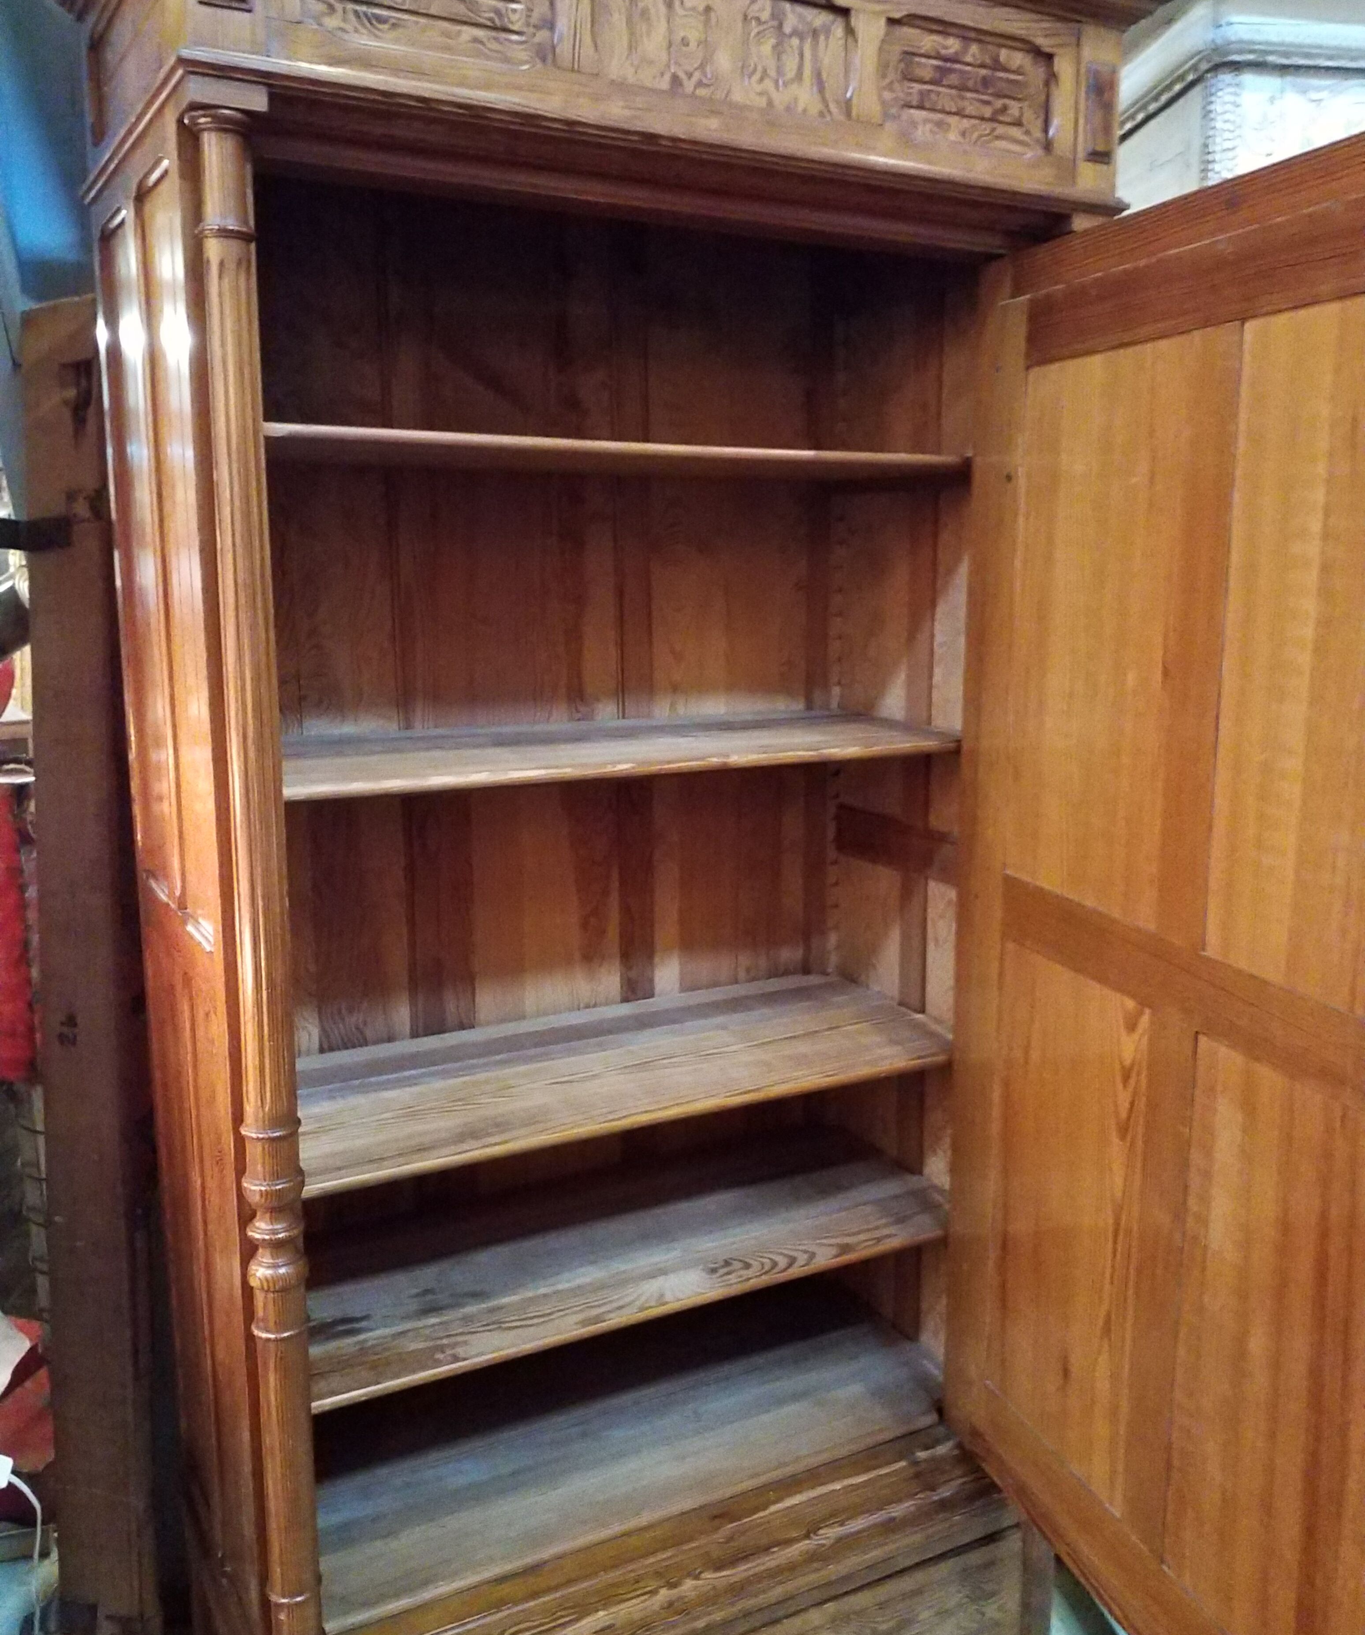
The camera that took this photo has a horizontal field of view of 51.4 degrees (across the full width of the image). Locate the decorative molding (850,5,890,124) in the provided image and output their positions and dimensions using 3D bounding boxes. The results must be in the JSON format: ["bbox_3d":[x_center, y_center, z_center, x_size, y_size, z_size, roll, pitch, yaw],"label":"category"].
[{"bbox_3d":[0.181,-0.728,1.380,0.041,0.098,0.018,-5,11,-27],"label":"decorative molding"}]

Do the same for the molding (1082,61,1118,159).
[{"bbox_3d":[0.450,-0.751,1.511,0.042,0.098,0.018,-5,11,-27],"label":"molding"}]

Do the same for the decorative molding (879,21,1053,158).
[{"bbox_3d":[0.290,-0.736,1.440,0.217,0.097,0.018,-5,11,-27],"label":"decorative molding"}]

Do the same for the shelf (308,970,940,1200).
[{"bbox_3d":[-0.073,0.301,1.701,0.854,0.021,0.373,-5,11,-27],"label":"shelf"}]

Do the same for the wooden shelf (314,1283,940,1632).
[{"bbox_3d":[-0.072,0.765,1.780,0.854,0.021,0.373,-5,11,-27],"label":"wooden shelf"}]

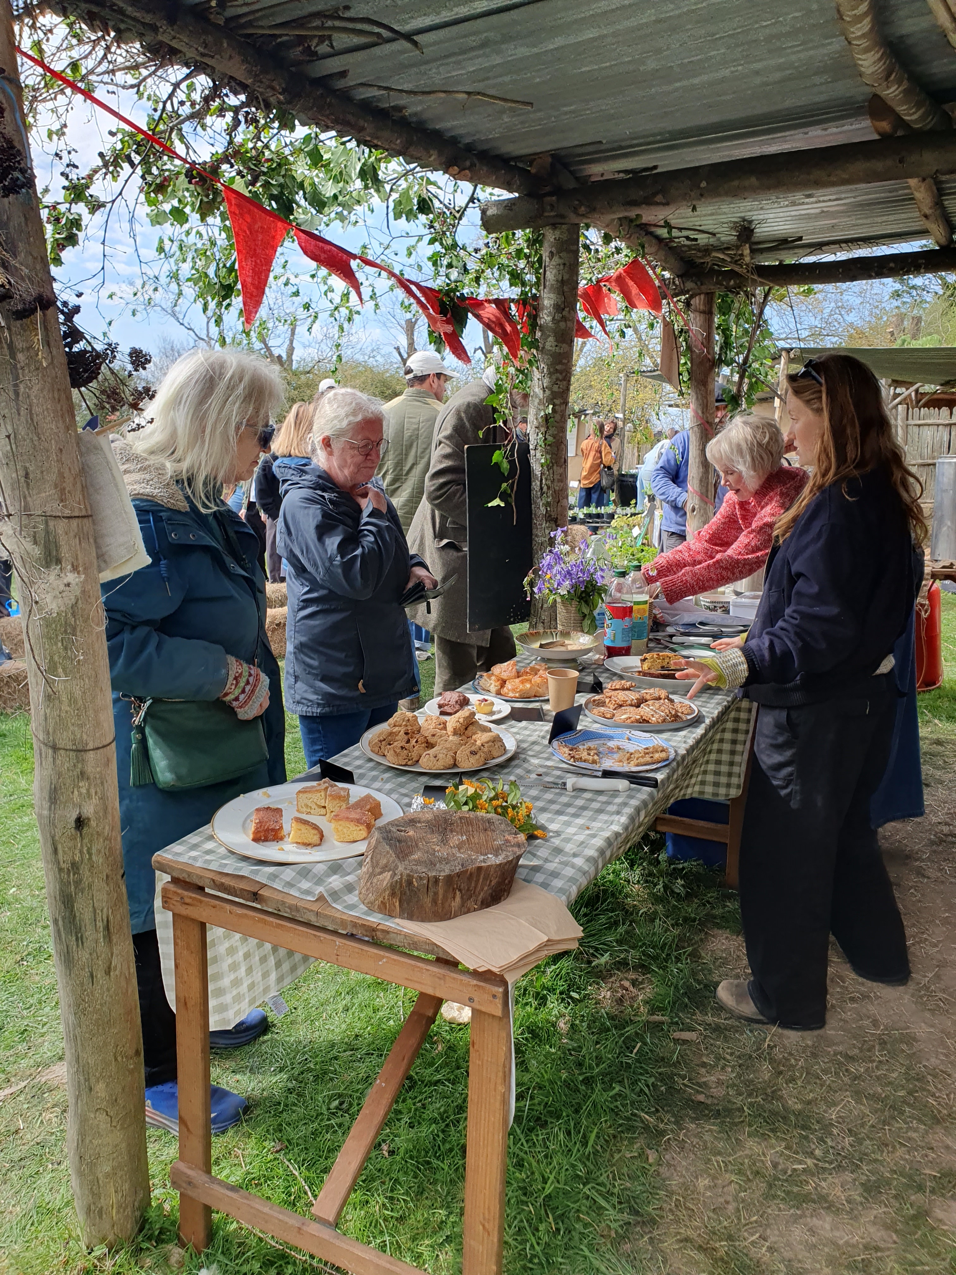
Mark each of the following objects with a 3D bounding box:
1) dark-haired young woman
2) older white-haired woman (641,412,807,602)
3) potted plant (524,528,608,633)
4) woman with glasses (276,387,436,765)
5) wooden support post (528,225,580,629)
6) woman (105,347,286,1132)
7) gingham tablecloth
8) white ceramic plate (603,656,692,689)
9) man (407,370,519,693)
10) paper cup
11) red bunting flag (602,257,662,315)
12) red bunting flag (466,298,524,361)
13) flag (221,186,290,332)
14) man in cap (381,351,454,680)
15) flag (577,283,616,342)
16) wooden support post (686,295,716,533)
[{"bbox_3d":[0.785,0.175,2.330,0.620,1.630,0.490,5,14,17],"label":"dark-haired young woman"},{"bbox_3d":[0.848,0.083,2.942,0.800,1.510,0.500,8,14,24],"label":"older white-haired woman"},{"bbox_3d":[0.297,-0.190,3.230,0.280,0.385,0.270,2,13,0],"label":"potted plant"},{"bbox_3d":[-0.333,0.103,2.598,0.420,1.550,0.480,8,14,24],"label":"woman with glasses"},{"bbox_3d":[0.244,-0.367,3.475,0.145,2.110,0.145,8,14,24],"label":"wooden support post"},{"bbox_3d":[-0.575,0.225,2.020,0.470,1.610,0.500,4,14,14],"label":"woman"},{"bbox_3d":[0.134,0.422,2.251,0.700,0.420,1.680,7,15,26],"label":"gingham tablecloth"},{"bbox_3d":[0.548,0.107,2.846,0.340,0.032,0.280,5,13,13],"label":"white ceramic plate"},{"bbox_3d":[-0.050,-0.369,4.200,0.540,1.680,0.520,-2,13,-9],"label":"man"},{"bbox_3d":[0.225,0.138,2.529,0.083,0.093,0.083,2,13,0],"label":"paper cup"},{"bbox_3d":[0.619,-1.412,3.850,0.170,0.230,0.200,7,15,25],"label":"red bunting flag"},{"bbox_3d":[0.040,-0.841,2.620,0.120,0.190,0.200,8,14,24],"label":"red bunting flag"},{"bbox_3d":[-0.402,-0.686,1.730,0.040,0.235,0.200,8,14,24],"label":"flag"},{"bbox_3d":[-0.307,-0.528,4.720,0.500,1.780,0.360,5,14,20],"label":"man in cap"},{"bbox_3d":[0.447,-1.223,3.600,0.090,0.220,0.170,7,15,25],"label":"flag"},{"bbox_3d":[1.195,-0.740,5.150,0.140,2.120,0.140,-4,13,-5],"label":"wooden support post"}]

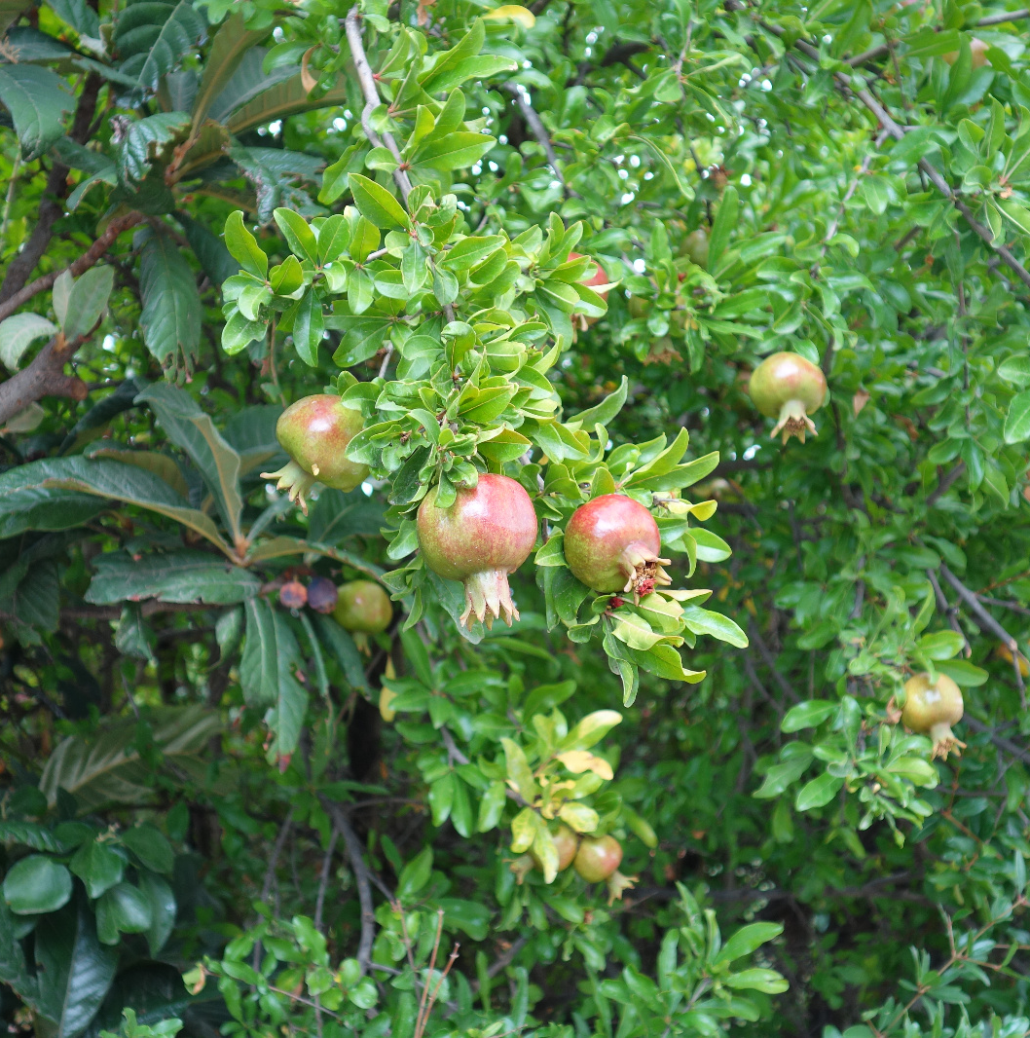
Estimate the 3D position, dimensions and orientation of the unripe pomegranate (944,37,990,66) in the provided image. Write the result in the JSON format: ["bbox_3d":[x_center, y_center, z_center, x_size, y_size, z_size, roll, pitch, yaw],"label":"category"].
[{"bbox_3d":[0.511,-0.520,2.150,0.058,0.058,0.058,0,0,0],"label":"unripe pomegranate"}]

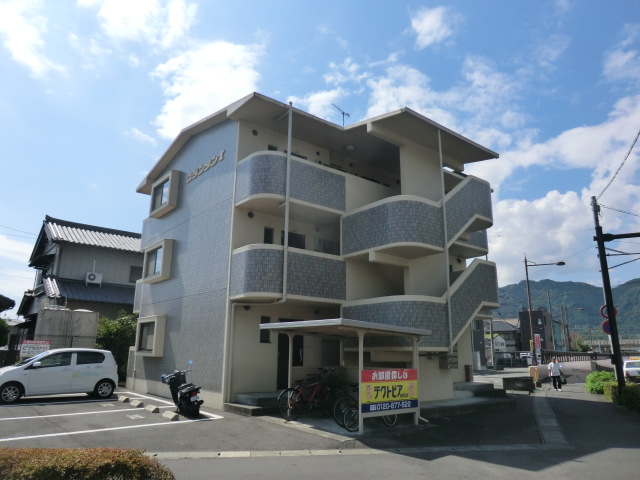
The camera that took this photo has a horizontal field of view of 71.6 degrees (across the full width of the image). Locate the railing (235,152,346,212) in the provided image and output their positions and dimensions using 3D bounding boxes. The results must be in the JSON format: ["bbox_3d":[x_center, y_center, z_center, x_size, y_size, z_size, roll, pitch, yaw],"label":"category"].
[{"bbox_3d":[-0.817,-1.533,13.207,2.895,1.356,1.508,11,-17,-38],"label":"railing"}]

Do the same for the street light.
[{"bbox_3d":[14.708,4.839,28.485,2.350,7.841,0.350,-5,-14,24],"label":"street light"}]

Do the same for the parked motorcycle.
[{"bbox_3d":[-3.383,3.666,10.985,0.700,1.220,1.750,12,-18,-38],"label":"parked motorcycle"}]

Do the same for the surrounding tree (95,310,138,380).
[{"bbox_3d":[-8.760,4.664,19.280,1.900,3.100,1.800,12,-18,-38],"label":"surrounding tree"}]

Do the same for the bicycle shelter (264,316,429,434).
[{"bbox_3d":[0.494,3.048,10.248,2.750,2.160,3.100,12,-18,-38],"label":"bicycle shelter"}]

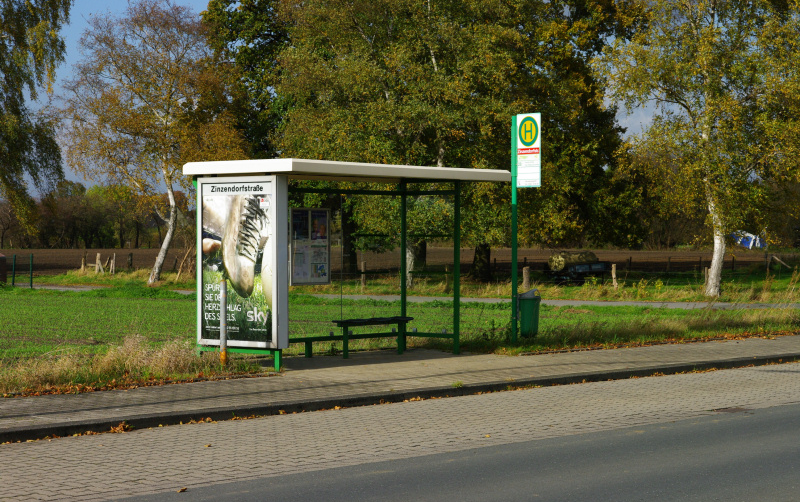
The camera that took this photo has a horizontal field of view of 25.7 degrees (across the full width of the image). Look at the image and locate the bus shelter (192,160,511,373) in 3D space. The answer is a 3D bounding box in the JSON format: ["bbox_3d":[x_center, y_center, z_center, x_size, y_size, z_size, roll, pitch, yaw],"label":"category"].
[{"bbox_3d":[-0.556,0.155,22.472,1.737,2.462,4.522,0,0,37],"label":"bus shelter"}]

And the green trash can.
[{"bbox_3d":[1.883,0.907,25.453,0.325,0.705,0.400,0,0,10],"label":"green trash can"}]

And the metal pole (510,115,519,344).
[{"bbox_3d":[1.661,-0.302,25.484,0.078,3.335,0.078,0,0,37],"label":"metal pole"}]

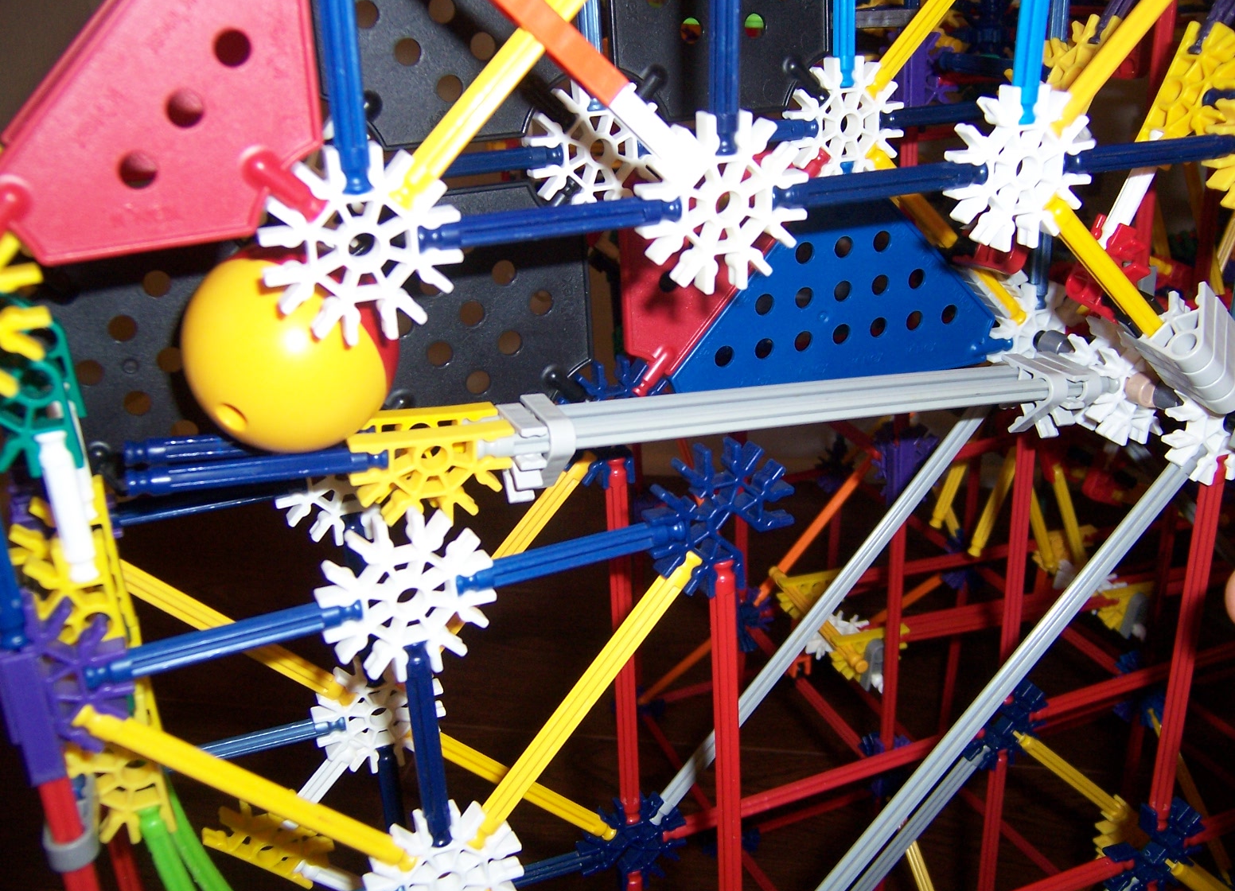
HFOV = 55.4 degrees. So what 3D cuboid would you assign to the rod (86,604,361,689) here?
[{"bbox_3d":[-0.078,0.039,0.237,0.054,0.006,0.006,-12,22,-21],"label":"rod"}]

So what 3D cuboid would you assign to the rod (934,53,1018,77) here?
[{"bbox_3d":[0.119,-0.120,0.373,0.006,0.006,0.054,-12,25,-20],"label":"rod"}]

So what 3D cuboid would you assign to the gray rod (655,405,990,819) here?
[{"bbox_3d":[0.072,0.049,0.386,0.191,0.006,0.006,-51,31,2],"label":"gray rod"}]

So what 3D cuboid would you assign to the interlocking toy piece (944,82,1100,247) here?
[{"bbox_3d":[0.092,-0.063,0.267,0.038,0.038,0.006,-11,22,-19],"label":"interlocking toy piece"}]

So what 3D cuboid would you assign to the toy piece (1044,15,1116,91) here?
[{"bbox_3d":[0.137,-0.113,0.364,0.006,0.038,0.023,14,13,-27],"label":"toy piece"}]

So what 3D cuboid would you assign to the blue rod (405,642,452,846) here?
[{"bbox_3d":[-0.042,0.067,0.263,0.006,0.054,0.006,-12,23,-20],"label":"blue rod"}]

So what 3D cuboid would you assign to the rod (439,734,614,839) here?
[{"bbox_3d":[-0.031,0.105,0.360,0.006,0.086,0.006,-52,31,0],"label":"rod"}]

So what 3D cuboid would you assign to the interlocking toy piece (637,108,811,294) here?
[{"bbox_3d":[0.023,-0.051,0.242,0.037,0.037,0.006,-11,25,-20],"label":"interlocking toy piece"}]

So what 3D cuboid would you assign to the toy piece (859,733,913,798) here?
[{"bbox_3d":[0.129,0.152,0.557,0.031,0.038,0.036,-11,23,-21],"label":"toy piece"}]

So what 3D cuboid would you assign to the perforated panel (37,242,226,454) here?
[{"bbox_3d":[-0.109,-0.021,0.287,0.064,0.064,0.005,-11,24,-19],"label":"perforated panel"}]

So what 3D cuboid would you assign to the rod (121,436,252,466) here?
[{"bbox_3d":[-0.081,-0.001,0.264,0.054,0.006,0.006,-6,21,-22],"label":"rod"}]

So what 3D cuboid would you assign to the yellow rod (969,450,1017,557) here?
[{"bbox_3d":[0.184,0.011,0.557,0.006,0.086,0.006,9,15,-27],"label":"yellow rod"}]

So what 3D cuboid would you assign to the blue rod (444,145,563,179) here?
[{"bbox_3d":[-0.039,-0.069,0.293,0.054,0.006,0.006,-11,22,-19],"label":"blue rod"}]

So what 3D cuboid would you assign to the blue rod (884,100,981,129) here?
[{"bbox_3d":[0.102,-0.098,0.347,0.054,0.006,0.006,-11,24,-19],"label":"blue rod"}]

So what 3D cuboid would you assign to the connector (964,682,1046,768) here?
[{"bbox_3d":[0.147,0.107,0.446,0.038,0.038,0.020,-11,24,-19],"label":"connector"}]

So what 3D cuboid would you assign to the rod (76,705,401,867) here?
[{"bbox_3d":[-0.076,0.074,0.250,0.086,0.006,0.006,37,1,-30],"label":"rod"}]

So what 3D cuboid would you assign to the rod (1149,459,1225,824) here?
[{"bbox_3d":[0.171,0.063,0.351,0.006,0.130,0.006,-11,24,-19],"label":"rod"}]

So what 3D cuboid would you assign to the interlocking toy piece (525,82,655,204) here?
[{"bbox_3d":[-0.004,-0.077,0.310,0.038,0.038,0.006,-11,24,-19],"label":"interlocking toy piece"}]

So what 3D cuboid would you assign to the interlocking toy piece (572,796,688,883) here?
[{"bbox_3d":[0.005,0.132,0.390,0.037,0.037,0.006,-11,25,-20],"label":"interlocking toy piece"}]

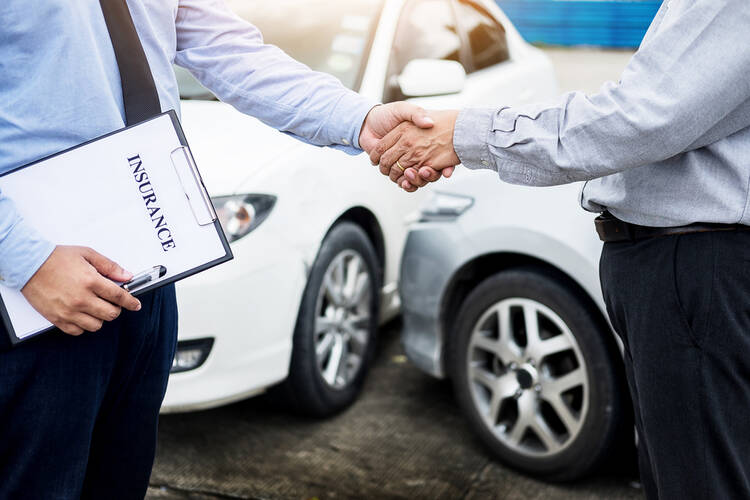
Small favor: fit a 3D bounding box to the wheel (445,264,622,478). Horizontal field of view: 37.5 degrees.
[{"bbox_3d":[0.494,0.347,3.175,0.200,0.620,0.620,-9,13,-40],"label":"wheel"}]

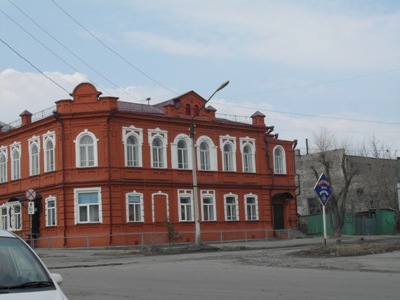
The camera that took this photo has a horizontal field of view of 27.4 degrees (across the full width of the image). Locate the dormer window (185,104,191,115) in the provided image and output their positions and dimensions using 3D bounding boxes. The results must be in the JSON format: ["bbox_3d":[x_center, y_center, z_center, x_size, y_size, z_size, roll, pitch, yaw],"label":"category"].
[{"bbox_3d":[-0.869,-2.910,59.392,0.170,0.780,0.480,-8,-8,44],"label":"dormer window"}]

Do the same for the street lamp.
[{"bbox_3d":[0.813,0.941,52.963,3.151,10.421,0.400,-7,-8,38],"label":"street lamp"}]

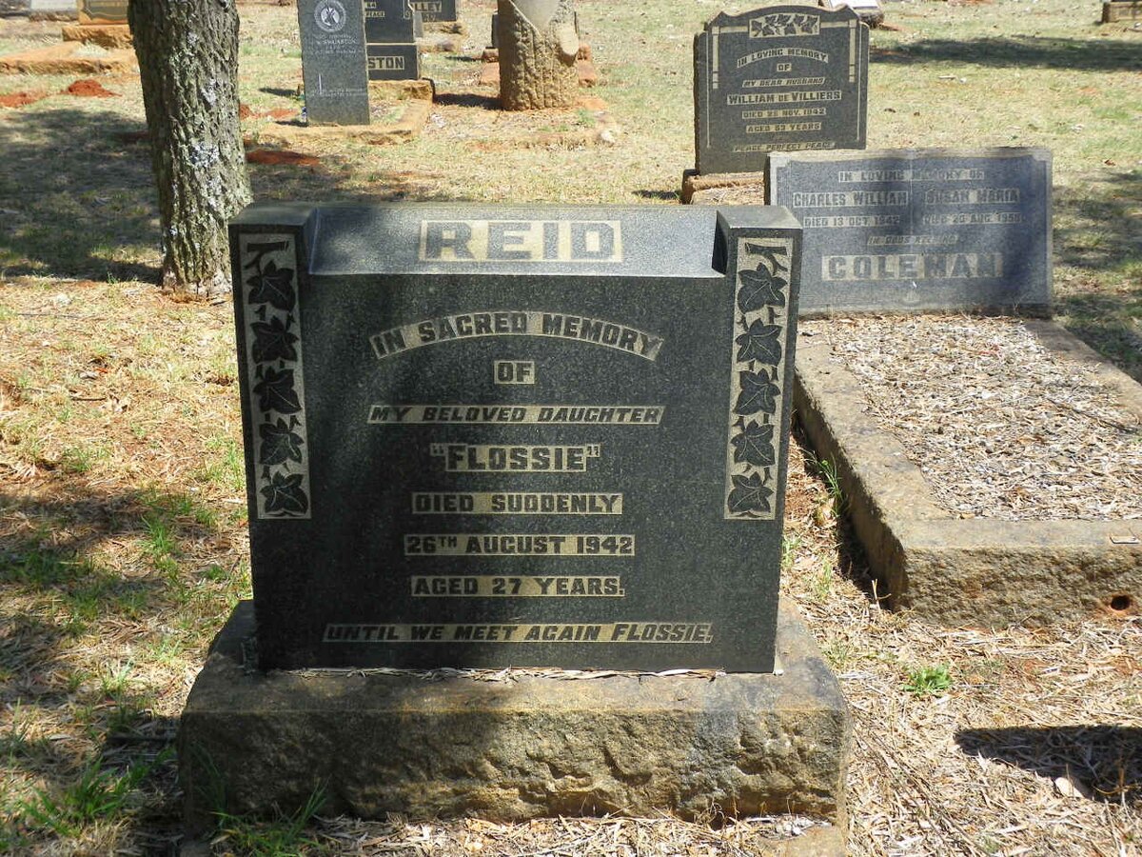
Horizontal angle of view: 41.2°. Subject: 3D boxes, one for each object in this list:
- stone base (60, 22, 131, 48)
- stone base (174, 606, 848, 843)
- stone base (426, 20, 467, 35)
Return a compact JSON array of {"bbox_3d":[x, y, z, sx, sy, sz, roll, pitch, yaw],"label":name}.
[{"bbox_3d":[-4.267,-3.787,14.571,1.120,0.180,0.410,2,19,4],"label":"stone base"},{"bbox_3d":[-0.095,0.496,2.706,1.090,0.225,0.430,0,19,-1],"label":"stone base"},{"bbox_3d":[-1.716,-4.512,17.016,1.080,0.145,0.400,1,19,0],"label":"stone base"}]

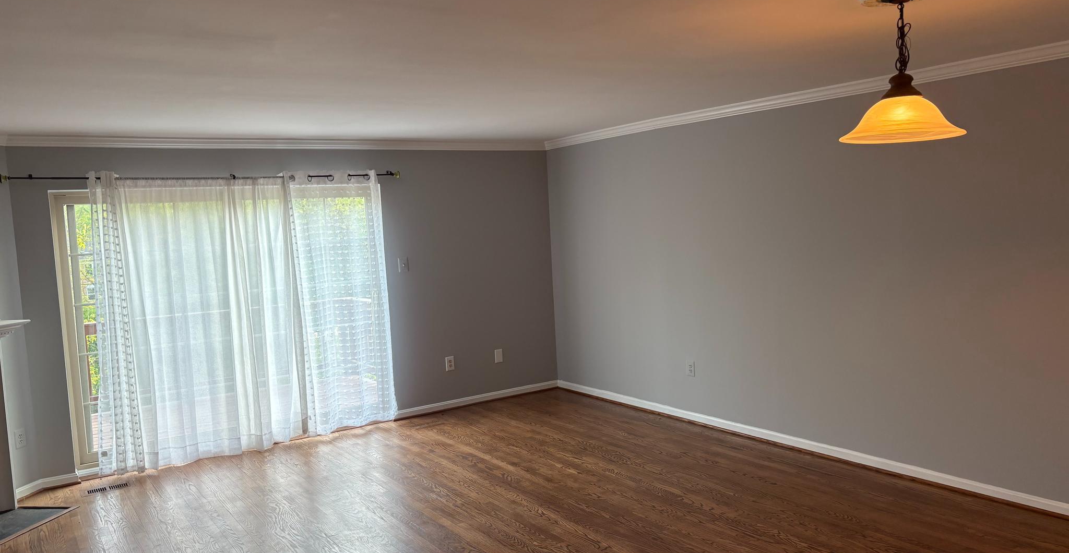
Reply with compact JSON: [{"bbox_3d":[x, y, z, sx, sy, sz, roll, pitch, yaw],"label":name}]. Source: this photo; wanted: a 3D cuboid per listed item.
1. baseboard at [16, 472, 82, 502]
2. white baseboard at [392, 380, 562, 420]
[{"bbox_3d":[-3.379,1.445,5.561,0.117,0.075,0.418,-1,5,31],"label":"baseboard"},{"bbox_3d":[-0.490,1.143,7.515,1.748,0.075,0.022,-6,5,-33],"label":"white baseboard"}]

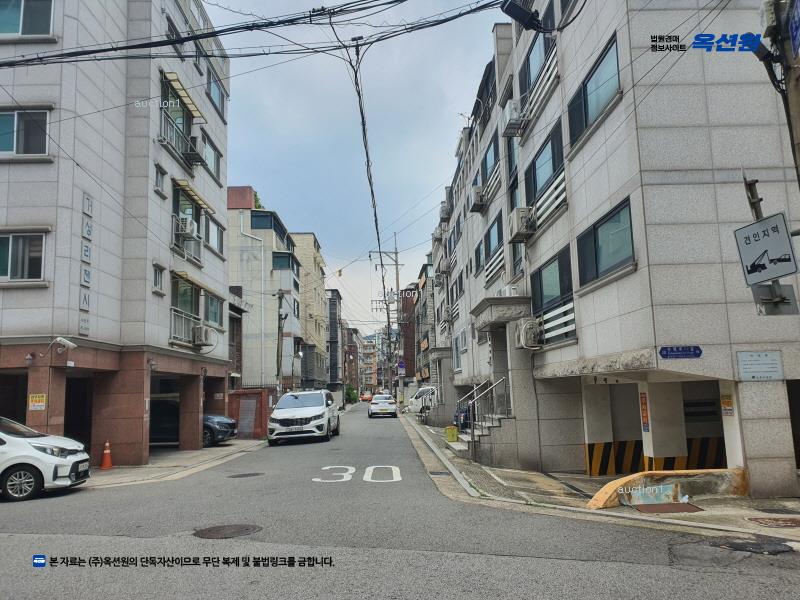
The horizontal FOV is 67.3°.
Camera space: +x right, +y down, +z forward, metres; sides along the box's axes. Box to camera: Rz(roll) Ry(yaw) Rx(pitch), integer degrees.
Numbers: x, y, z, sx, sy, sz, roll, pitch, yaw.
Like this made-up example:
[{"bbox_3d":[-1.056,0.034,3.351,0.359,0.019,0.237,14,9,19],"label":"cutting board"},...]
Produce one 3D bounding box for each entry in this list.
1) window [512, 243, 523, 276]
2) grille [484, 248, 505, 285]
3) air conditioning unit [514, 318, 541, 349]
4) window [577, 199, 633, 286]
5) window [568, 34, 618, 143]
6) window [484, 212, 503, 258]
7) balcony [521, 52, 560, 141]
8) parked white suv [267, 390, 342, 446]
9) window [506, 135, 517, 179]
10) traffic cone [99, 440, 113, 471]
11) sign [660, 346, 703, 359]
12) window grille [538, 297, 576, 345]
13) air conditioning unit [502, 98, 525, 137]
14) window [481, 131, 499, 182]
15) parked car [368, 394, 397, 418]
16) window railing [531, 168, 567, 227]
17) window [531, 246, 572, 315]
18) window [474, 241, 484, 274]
[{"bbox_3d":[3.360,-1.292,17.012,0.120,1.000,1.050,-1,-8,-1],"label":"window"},{"bbox_3d":[3.116,-1.152,19.915,0.180,0.820,3.400,-2,-8,-1],"label":"grille"},{"bbox_3d":[3.161,0.841,15.015,0.330,0.675,0.800,-2,-8,-1],"label":"air conditioning unit"},{"bbox_3d":[3.568,-0.906,10.459,0.150,1.000,2.605,-2,-8,-1],"label":"window"},{"bbox_3d":[3.480,-3.653,10.796,0.150,0.942,2.518,-2,-8,-1],"label":"window"},{"bbox_3d":[3.278,-2.123,20.791,0.130,1.050,3.350,-1,-8,-1],"label":"window"},{"bbox_3d":[3.059,-4.511,13.514,0.280,0.950,3.400,-2,-8,-1],"label":"balcony"},{"bbox_3d":[-3.219,4.021,21.087,1.970,1.760,5.100,-2,-8,-1],"label":"parked white suv"},{"bbox_3d":[3.269,-4.274,17.474,0.150,1.350,1.050,-2,-8,-1],"label":"window"},{"bbox_3d":[-6.826,3.603,14.000,0.290,0.652,0.290,-2,-8,-1],"label":"traffic cone"},{"bbox_3d":[3.908,0.729,8.346,0.605,0.170,0.020,-1,-8,-1],"label":"sign"},{"bbox_3d":[3.487,0.597,13.475,0.140,0.817,2.787,-2,-8,-1],"label":"window grille"},{"bbox_3d":[2.931,-4.756,15.712,0.310,0.610,0.810,-1,-8,-1],"label":"air conditioning unit"},{"bbox_3d":[3.206,-4.952,21.204,0.130,1.100,3.350,-1,-8,-1],"label":"window"},{"bbox_3d":[-1.110,7.024,39.792,1.850,1.450,4.800,-1,-8,-1],"label":"parked car"},{"bbox_3d":[3.399,-2.100,13.883,0.140,0.798,2.912,-2,-8,-1],"label":"window railing"},{"bbox_3d":[3.354,-0.374,13.480,0.160,1.030,3.270,-2,-8,-1],"label":"window"},{"bbox_3d":[3.089,-1.621,23.160,0.150,0.980,2.100,-2,-8,-1],"label":"window"}]

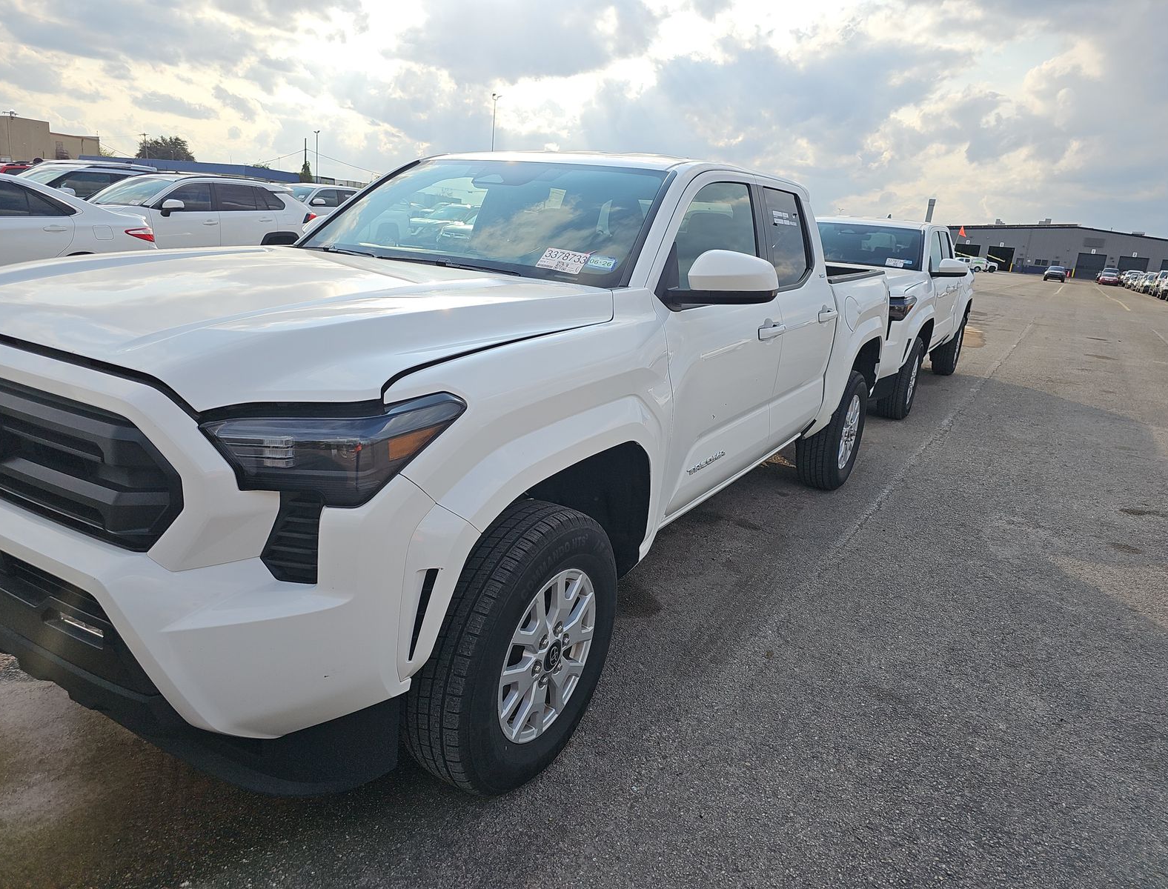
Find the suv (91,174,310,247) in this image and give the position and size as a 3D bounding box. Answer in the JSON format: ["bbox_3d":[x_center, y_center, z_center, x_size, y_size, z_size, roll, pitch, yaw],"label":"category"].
[{"bbox_3d":[-6.666,-3.590,12.830,1.920,1.690,4.600,14,18,28],"label":"suv"}]

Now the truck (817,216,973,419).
[{"bbox_3d":[3.183,-1.671,8.970,2.060,1.880,5.400,14,18,29],"label":"truck"}]

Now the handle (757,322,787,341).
[{"bbox_3d":[0.722,-0.435,3.010,0.055,0.050,0.245,14,18,29],"label":"handle"}]

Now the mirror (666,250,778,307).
[{"bbox_3d":[0.455,-0.536,2.535,0.270,0.180,0.180,14,18,29],"label":"mirror"}]

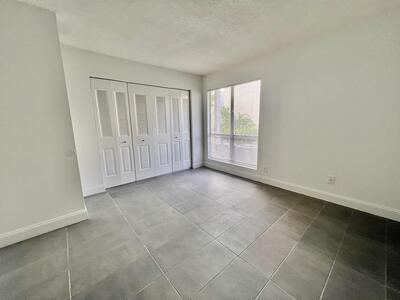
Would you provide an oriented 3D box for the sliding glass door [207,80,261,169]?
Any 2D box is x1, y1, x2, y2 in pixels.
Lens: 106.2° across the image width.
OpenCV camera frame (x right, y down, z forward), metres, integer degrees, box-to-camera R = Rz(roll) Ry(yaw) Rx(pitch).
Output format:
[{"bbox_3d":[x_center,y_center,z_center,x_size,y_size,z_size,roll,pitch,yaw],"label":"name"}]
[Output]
[{"bbox_3d":[0.719,-0.535,3.518,0.100,1.776,1.425,-10,13,-41],"label":"sliding glass door"}]

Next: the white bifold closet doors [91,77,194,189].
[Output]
[{"bbox_3d":[-1.033,-0.330,3.298,2.002,2.027,0.110,-9,13,-38],"label":"white bifold closet doors"}]

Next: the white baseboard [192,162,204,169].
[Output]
[{"bbox_3d":[-0.046,0.452,4.194,0.444,0.140,0.020,-9,13,-38],"label":"white baseboard"}]

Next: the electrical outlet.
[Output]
[{"bbox_3d":[1.974,0.459,2.243,0.018,0.115,0.080,-10,13,-41],"label":"electrical outlet"}]

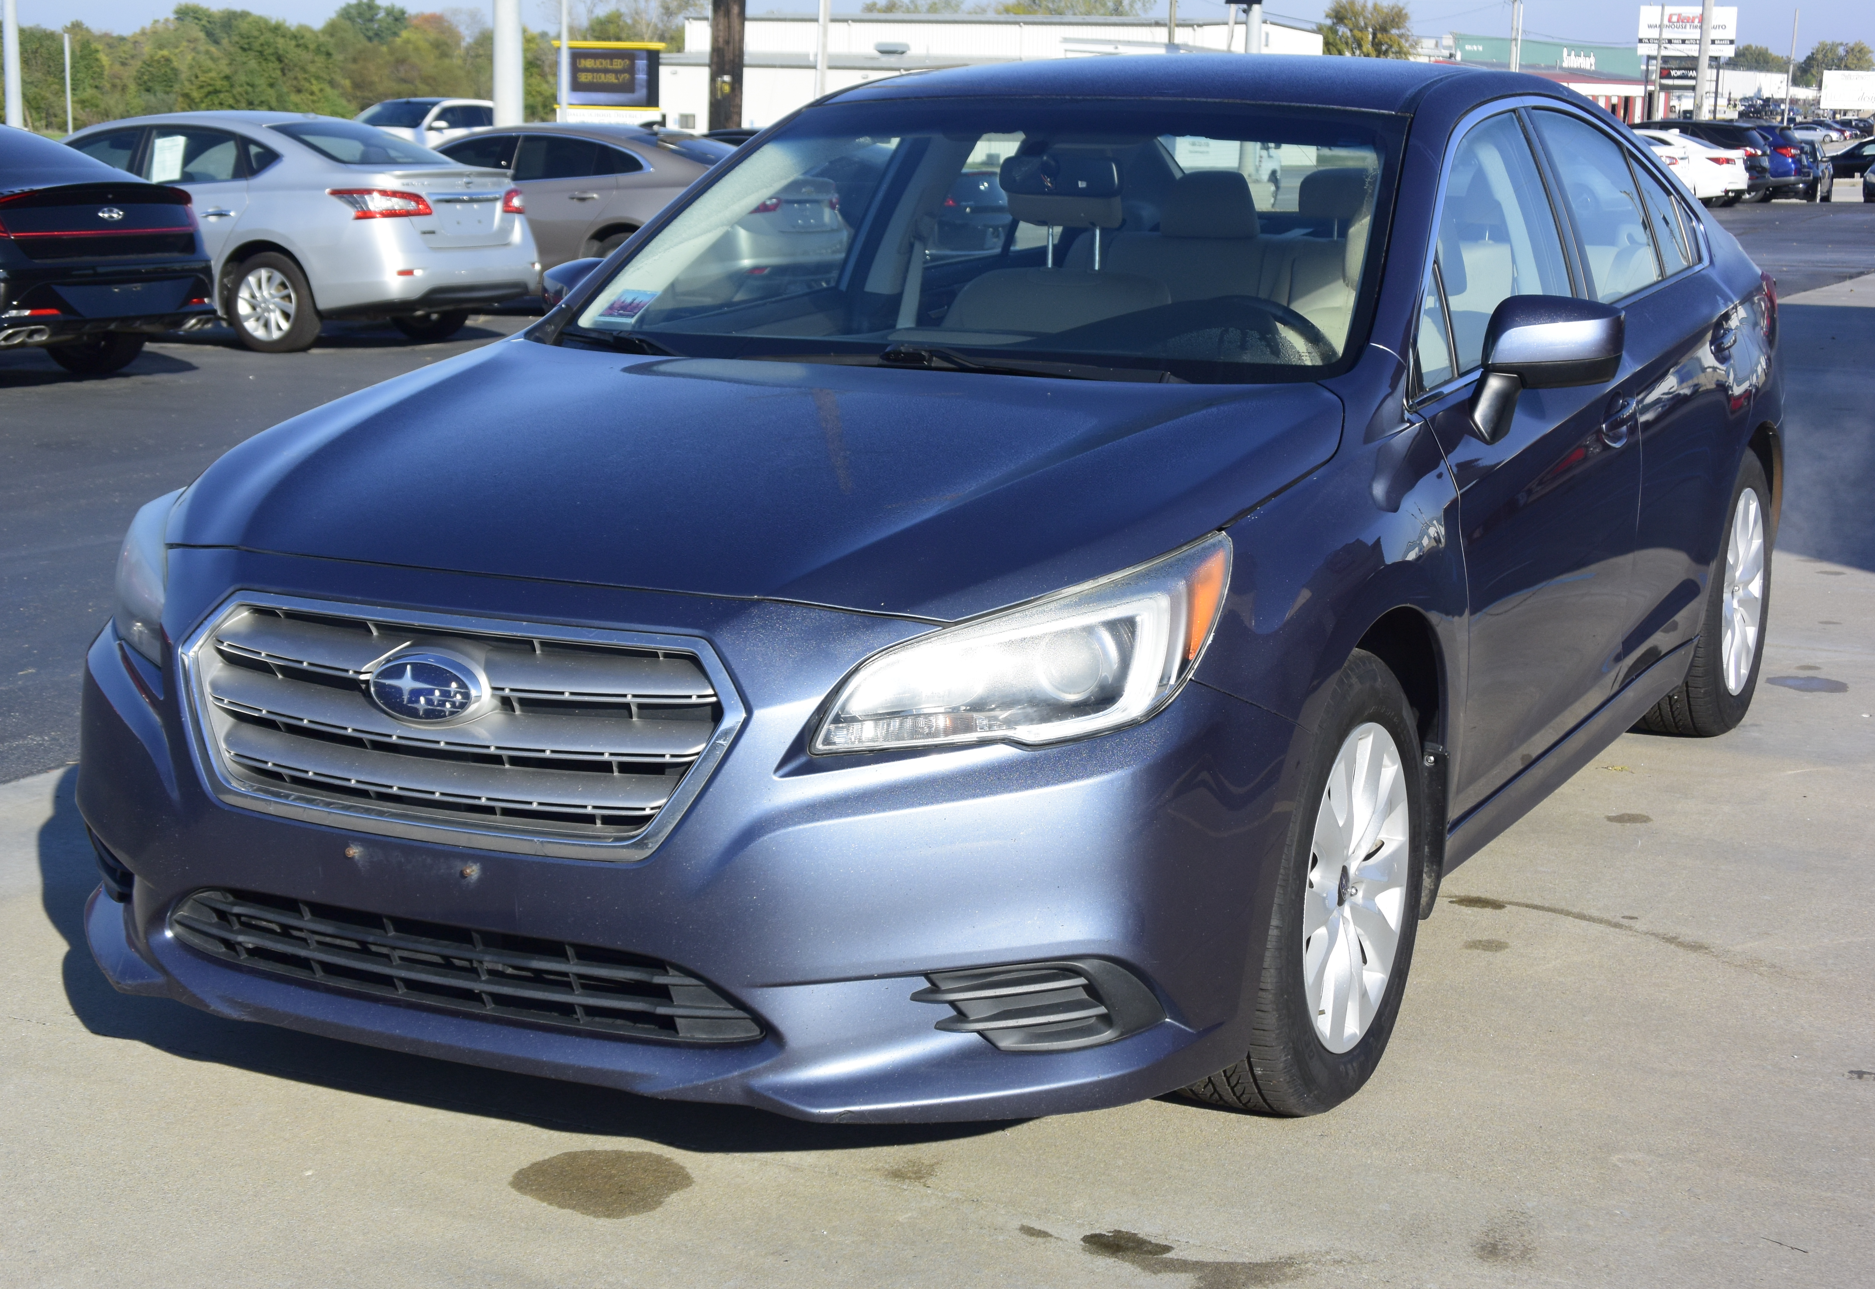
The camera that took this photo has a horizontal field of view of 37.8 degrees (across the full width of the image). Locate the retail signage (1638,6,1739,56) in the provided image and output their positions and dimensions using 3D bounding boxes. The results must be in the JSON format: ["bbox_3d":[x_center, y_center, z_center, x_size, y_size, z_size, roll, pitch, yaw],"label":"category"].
[{"bbox_3d":[35.597,-29.084,130.000,4.650,2.400,0.450,3,11,10],"label":"retail signage"}]

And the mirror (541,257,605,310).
[{"bbox_3d":[-0.698,-0.609,5.164,0.240,0.210,0.190,6,12,26],"label":"mirror"}]

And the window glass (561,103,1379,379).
[{"bbox_3d":[0.089,-0.688,4.644,1.420,0.140,0.880,6,42,26],"label":"window glass"}]

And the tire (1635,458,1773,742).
[{"bbox_3d":[1.756,-0.127,6.317,0.230,0.675,0.675,6,12,26],"label":"tire"}]

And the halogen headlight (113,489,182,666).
[{"bbox_3d":[-1.072,-0.120,3.926,0.360,0.230,0.460,9,14,37],"label":"halogen headlight"}]

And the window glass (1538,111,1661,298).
[{"bbox_3d":[1.281,-0.849,5.266,0.070,0.370,0.700,-20,0,29],"label":"window glass"}]

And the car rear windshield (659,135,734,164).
[{"bbox_3d":[-1.739,-3.818,21.160,0.880,0.140,1.250,29,22,21],"label":"car rear windshield"}]

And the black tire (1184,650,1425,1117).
[{"bbox_3d":[0.491,0.317,3.805,0.230,0.680,0.680,6,12,26],"label":"black tire"}]

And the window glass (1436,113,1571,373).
[{"bbox_3d":[0.922,-0.690,4.580,0.070,0.430,0.880,-20,0,29],"label":"window glass"}]

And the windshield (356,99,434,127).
[{"bbox_3d":[-9.293,-9.102,47.000,1.420,0.130,0.750,6,52,27],"label":"windshield"}]

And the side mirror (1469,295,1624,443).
[{"bbox_3d":[0.931,-0.412,4.189,0.230,0.230,0.180,6,12,26],"label":"side mirror"}]

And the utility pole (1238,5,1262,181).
[{"bbox_3d":[8.045,-14.315,69.544,0.400,5.000,0.400,1,11,0],"label":"utility pole"}]

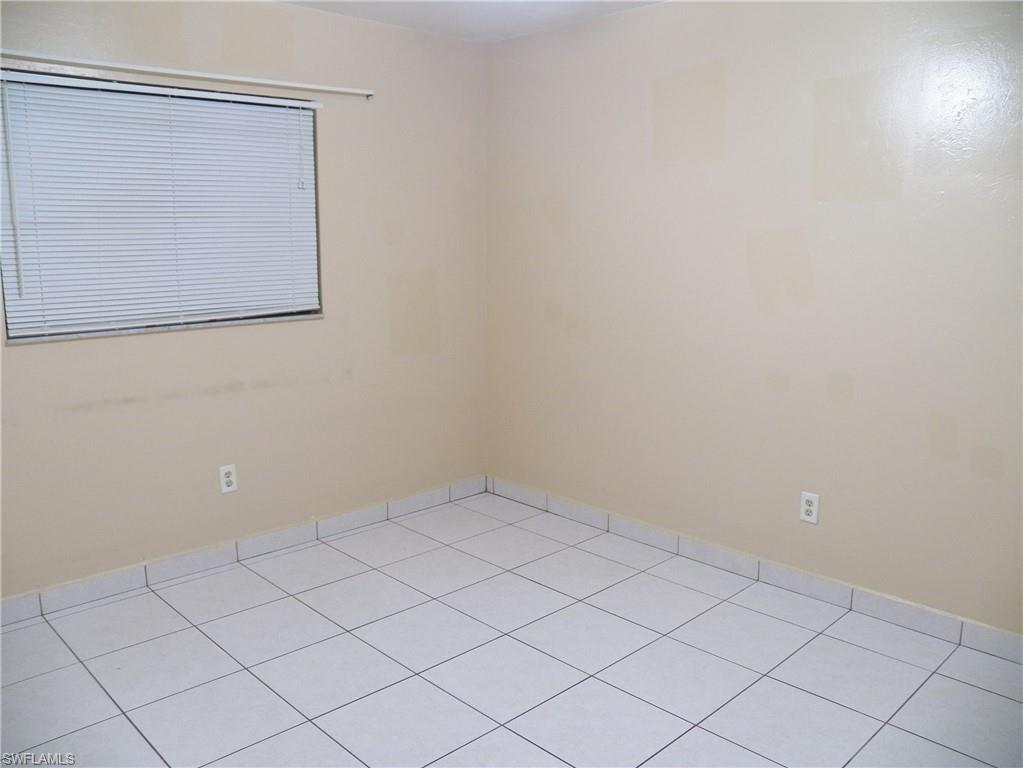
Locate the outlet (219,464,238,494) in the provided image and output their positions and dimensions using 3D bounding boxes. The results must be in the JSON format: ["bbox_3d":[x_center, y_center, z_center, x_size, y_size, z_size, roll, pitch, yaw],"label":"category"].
[{"bbox_3d":[-1.209,0.407,3.546,0.072,0.116,0.010,-9,14,-43],"label":"outlet"}]

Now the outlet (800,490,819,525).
[{"bbox_3d":[1.175,0.489,3.260,0.010,0.116,0.072,-9,14,-43],"label":"outlet"}]

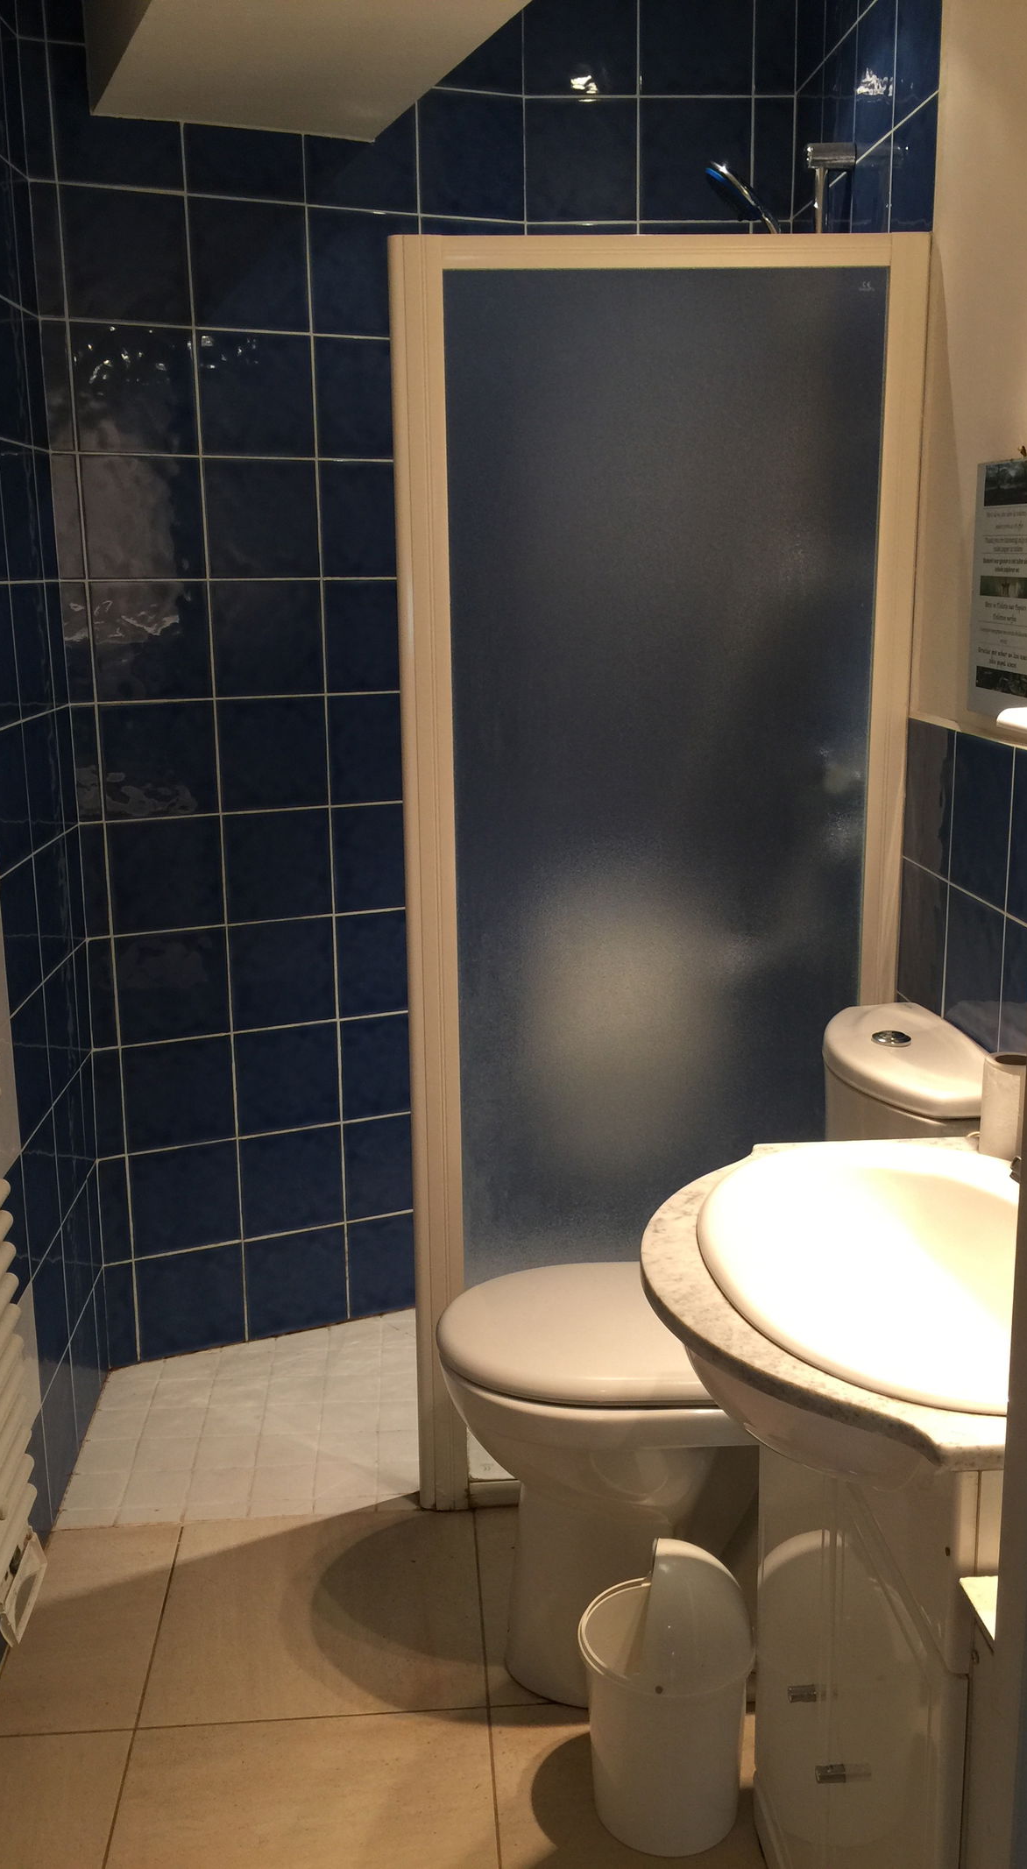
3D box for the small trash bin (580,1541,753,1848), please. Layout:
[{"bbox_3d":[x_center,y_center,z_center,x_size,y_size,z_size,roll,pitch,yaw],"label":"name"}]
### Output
[{"bbox_3d":[0.180,0.872,1.831,0.205,0.331,0.205,2,13,12],"label":"small trash bin"}]

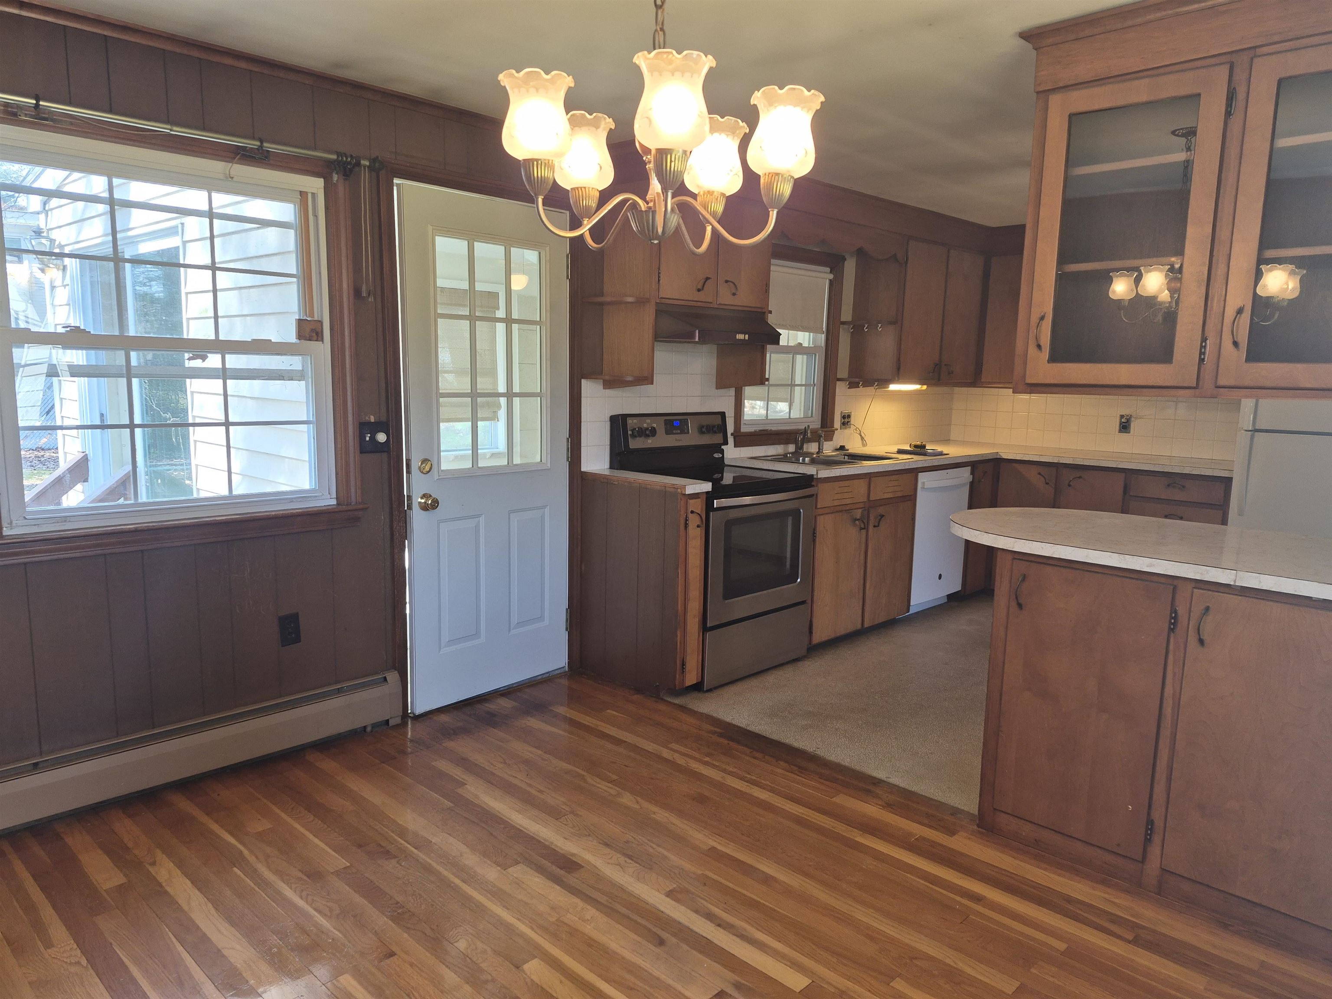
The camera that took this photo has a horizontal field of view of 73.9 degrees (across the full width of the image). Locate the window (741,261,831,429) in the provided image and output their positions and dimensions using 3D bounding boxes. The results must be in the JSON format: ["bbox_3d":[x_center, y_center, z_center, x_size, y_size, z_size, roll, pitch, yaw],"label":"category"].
[{"bbox_3d":[0.684,-0.872,5.036,0.090,0.970,0.840,9,11,44],"label":"window"}]

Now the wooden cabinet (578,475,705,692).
[{"bbox_3d":[-0.111,0.372,3.901,0.635,0.874,0.150,9,11,44],"label":"wooden cabinet"}]

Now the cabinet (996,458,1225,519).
[{"bbox_3d":[2.755,0.204,5.405,1.280,0.852,0.618,9,11,44],"label":"cabinet"}]

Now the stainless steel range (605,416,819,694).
[{"bbox_3d":[0.239,0.198,4.177,0.680,1.175,0.753,9,11,44],"label":"stainless steel range"}]

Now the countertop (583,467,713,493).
[{"bbox_3d":[-0.096,-0.077,3.836,0.647,0.038,0.158,9,11,44],"label":"countertop"}]

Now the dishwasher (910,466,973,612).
[{"bbox_3d":[1.386,0.205,5.340,0.645,0.838,0.604,9,11,44],"label":"dishwasher"}]

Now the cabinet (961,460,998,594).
[{"bbox_3d":[1.716,0.140,5.725,0.645,0.852,0.390,9,11,44],"label":"cabinet"}]

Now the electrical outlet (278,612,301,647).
[{"bbox_3d":[-1.323,0.463,3.123,0.012,0.113,0.070,9,11,44],"label":"electrical outlet"}]

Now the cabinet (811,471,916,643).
[{"bbox_3d":[0.822,0.242,4.827,0.645,0.837,0.945,9,11,44],"label":"cabinet"}]

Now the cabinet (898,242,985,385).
[{"bbox_3d":[1.616,-1.152,5.639,0.335,0.880,1.030,9,11,44],"label":"cabinet"}]

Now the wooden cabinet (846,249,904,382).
[{"bbox_3d":[1.220,-1.078,5.246,0.335,0.840,0.135,9,11,44],"label":"wooden cabinet"}]

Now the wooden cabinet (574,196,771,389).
[{"bbox_3d":[0.068,-0.945,4.089,0.335,0.865,0.910,9,11,44],"label":"wooden cabinet"}]

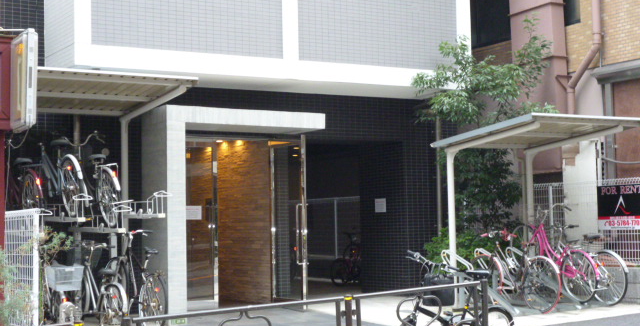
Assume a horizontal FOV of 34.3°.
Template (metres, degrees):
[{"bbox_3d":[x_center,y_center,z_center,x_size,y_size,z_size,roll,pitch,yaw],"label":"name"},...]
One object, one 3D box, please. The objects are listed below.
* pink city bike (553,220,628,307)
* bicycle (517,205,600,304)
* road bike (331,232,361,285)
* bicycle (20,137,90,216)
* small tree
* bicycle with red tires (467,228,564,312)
[{"bbox_3d":[3.228,1.216,12.972,0.560,1.020,1.770,1,-1,-30],"label":"pink city bike"},{"bbox_3d":[3.001,1.126,13.364,0.560,1.050,1.745,1,11,-31],"label":"bicycle"},{"bbox_3d":[0.564,1.673,18.253,0.520,1.030,1.540,1,-5,-30],"label":"road bike"},{"bbox_3d":[-2.972,0.115,11.666,0.550,1.010,1.770,-6,-1,-31],"label":"bicycle"},{"bbox_3d":[2.358,-0.146,14.754,2.000,4.064,1.900,-1,-4,0],"label":"small tree"},{"bbox_3d":[2.343,1.283,12.578,0.560,1.000,1.780,1,-4,-30],"label":"bicycle with red tires"}]

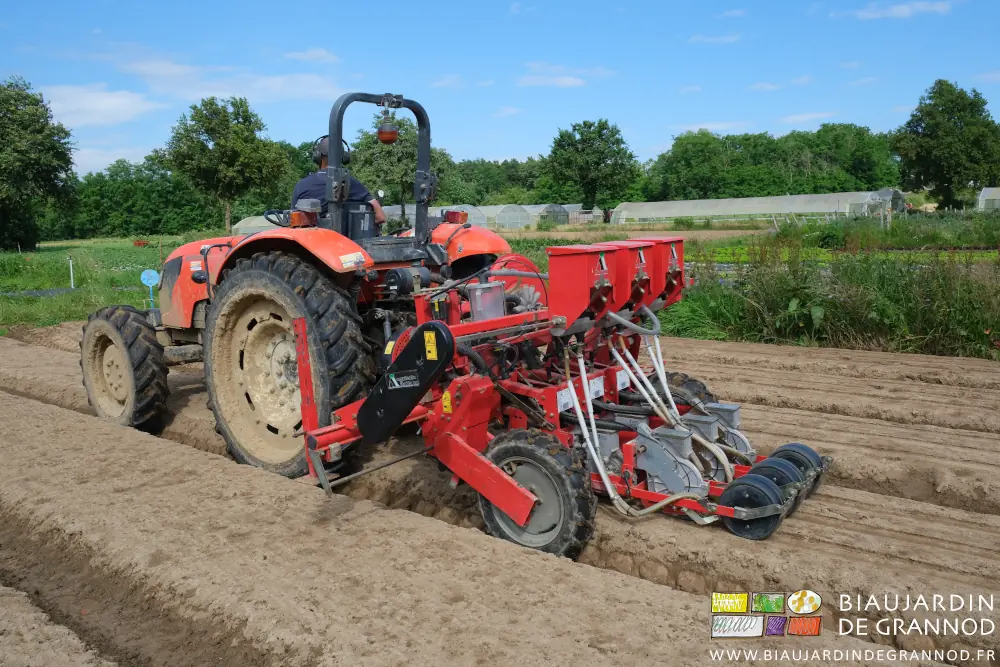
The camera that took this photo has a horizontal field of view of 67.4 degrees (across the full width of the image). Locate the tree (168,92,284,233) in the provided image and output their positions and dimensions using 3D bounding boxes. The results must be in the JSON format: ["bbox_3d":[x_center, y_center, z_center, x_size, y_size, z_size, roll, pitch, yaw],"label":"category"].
[{"bbox_3d":[-21.148,-13.029,58.000,9.279,10.593,9.093,-1,8,0],"label":"tree"}]

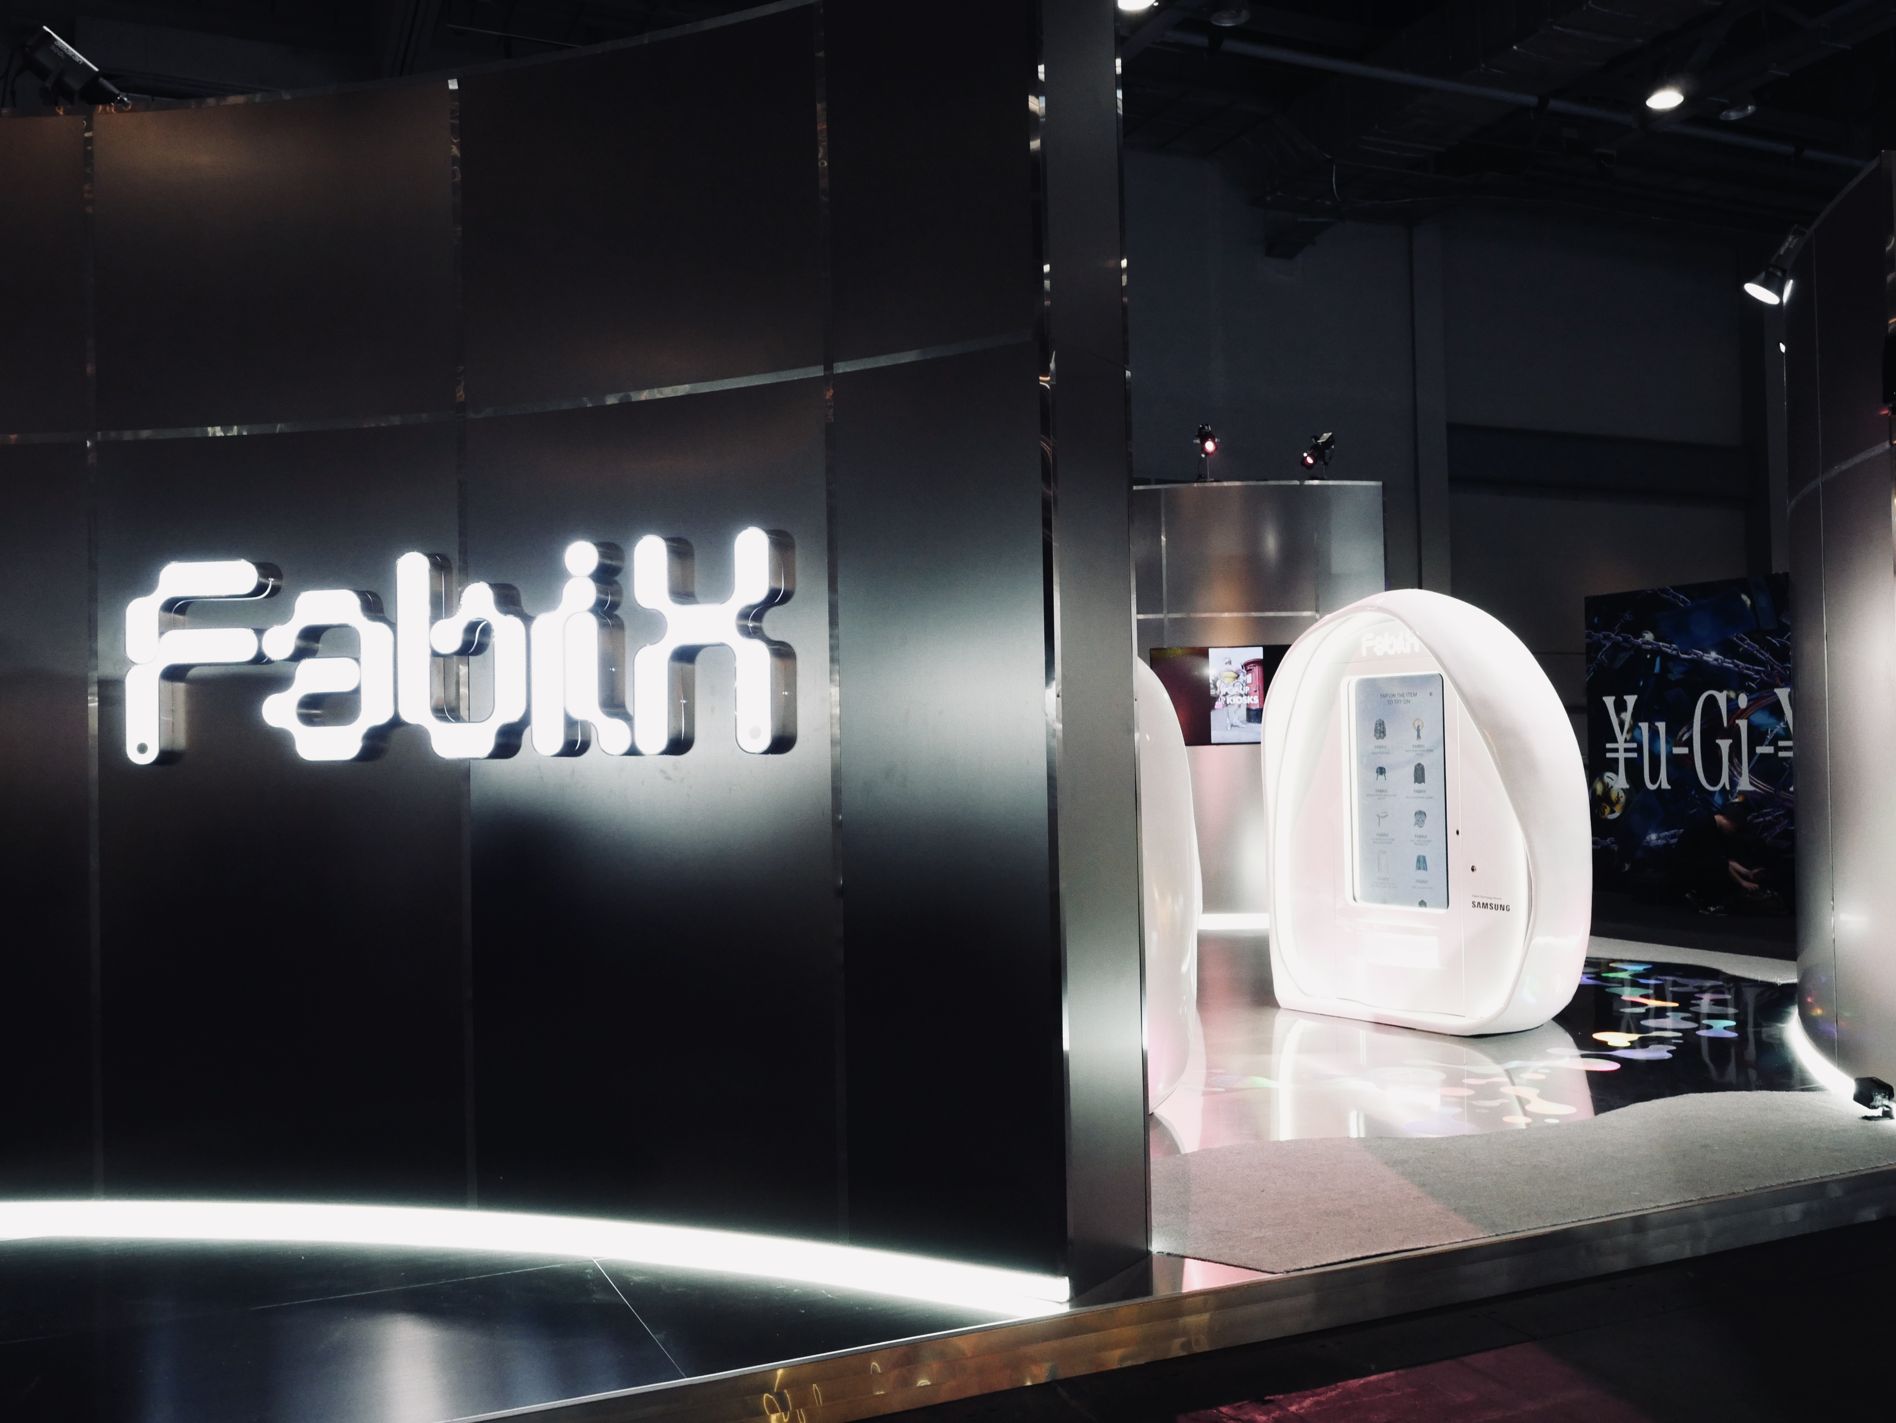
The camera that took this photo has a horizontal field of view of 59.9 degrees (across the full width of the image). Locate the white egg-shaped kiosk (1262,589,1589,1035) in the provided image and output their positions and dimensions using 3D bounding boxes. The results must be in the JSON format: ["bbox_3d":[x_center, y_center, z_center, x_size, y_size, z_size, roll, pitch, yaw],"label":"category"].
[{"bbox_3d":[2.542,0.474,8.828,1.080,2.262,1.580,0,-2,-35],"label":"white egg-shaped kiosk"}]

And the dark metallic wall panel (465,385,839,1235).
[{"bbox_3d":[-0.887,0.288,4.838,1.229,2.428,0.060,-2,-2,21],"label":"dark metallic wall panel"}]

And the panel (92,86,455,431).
[{"bbox_3d":[-2.136,-1.428,5.215,1.228,1.034,0.060,-2,-2,9],"label":"panel"}]

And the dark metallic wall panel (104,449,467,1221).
[{"bbox_3d":[-2.094,0.326,5.162,1.228,2.428,0.060,-2,-2,9],"label":"dark metallic wall panel"}]

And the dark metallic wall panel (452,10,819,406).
[{"bbox_3d":[-0.928,-1.466,4.891,1.229,1.034,0.060,-2,-2,21],"label":"dark metallic wall panel"}]

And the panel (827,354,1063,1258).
[{"bbox_3d":[-0.007,0.255,4.441,0.650,2.428,0.060,-2,-2,30],"label":"panel"}]

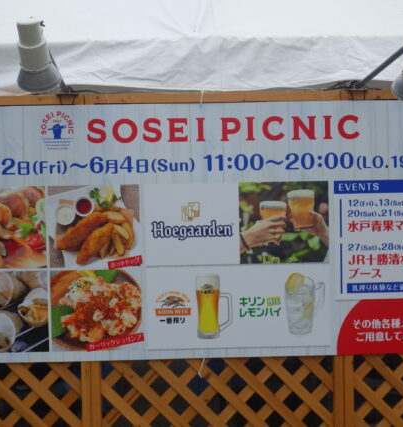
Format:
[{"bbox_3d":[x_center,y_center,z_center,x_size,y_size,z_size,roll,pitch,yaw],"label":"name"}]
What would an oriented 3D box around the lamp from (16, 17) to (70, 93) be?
[{"bbox_3d":[-0.476,-0.454,1.980,0.140,0.205,0.150,-1,45,3],"label":"lamp"}]

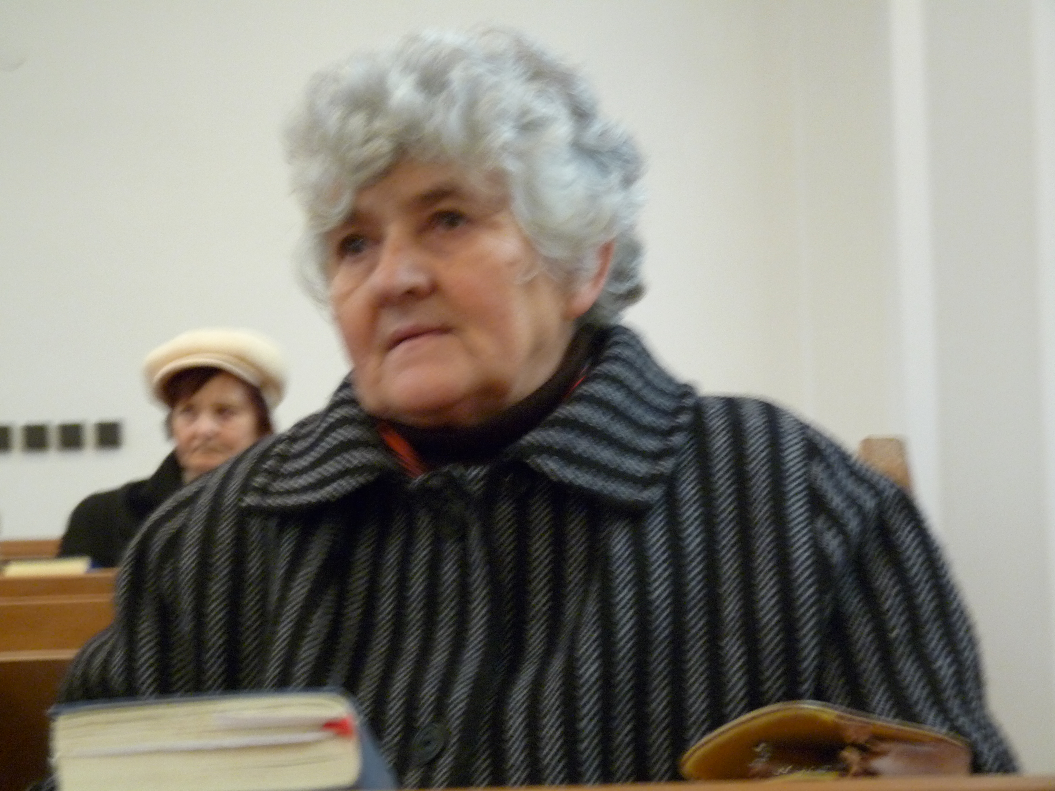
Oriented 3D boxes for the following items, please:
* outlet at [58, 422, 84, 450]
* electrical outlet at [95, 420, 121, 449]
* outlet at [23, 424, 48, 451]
[{"bbox_3d":[-1.314,0.119,6.850,0.079,0.080,0.018,-2,-3,0],"label":"outlet"},{"bbox_3d":[-1.208,0.115,6.850,0.079,0.080,0.018,-2,-3,0],"label":"electrical outlet"},{"bbox_3d":[-1.417,0.123,6.850,0.079,0.080,0.018,-2,-3,0],"label":"outlet"}]

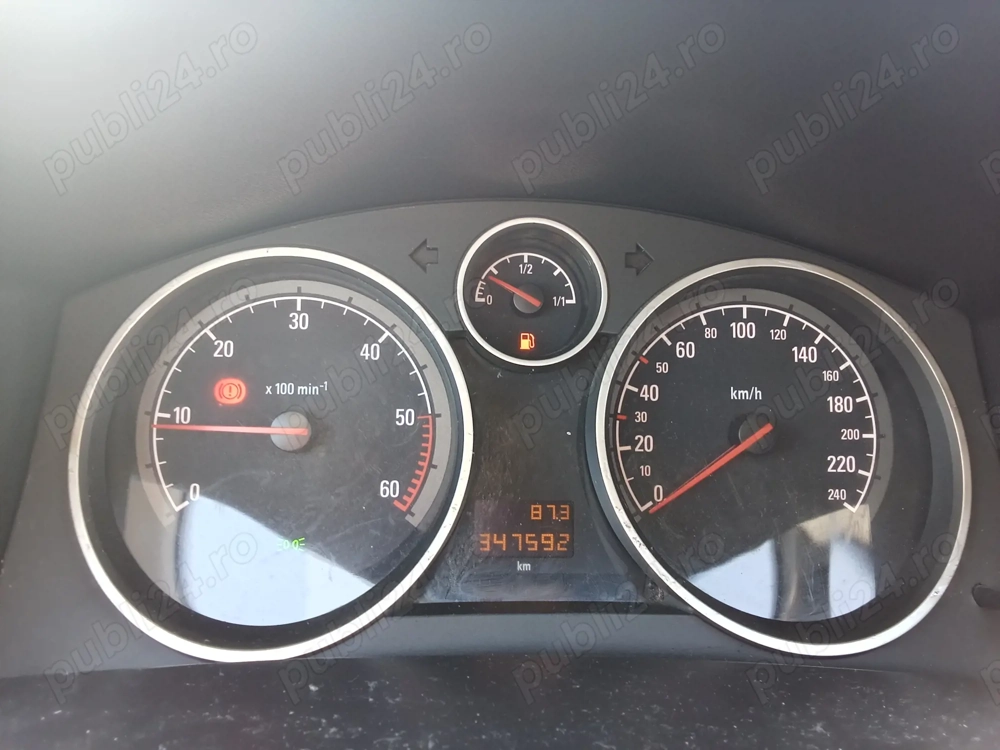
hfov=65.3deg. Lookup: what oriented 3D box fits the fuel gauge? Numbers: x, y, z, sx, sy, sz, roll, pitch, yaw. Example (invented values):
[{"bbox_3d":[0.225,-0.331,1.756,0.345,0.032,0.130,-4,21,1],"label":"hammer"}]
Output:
[{"bbox_3d":[0.009,-0.025,0.255,0.047,0.047,0.020,1,-6,-4],"label":"fuel gauge"}]

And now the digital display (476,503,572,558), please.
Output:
[{"bbox_3d":[0.008,0.051,0.257,0.032,0.018,0.006,1,-6,-4],"label":"digital display"}]

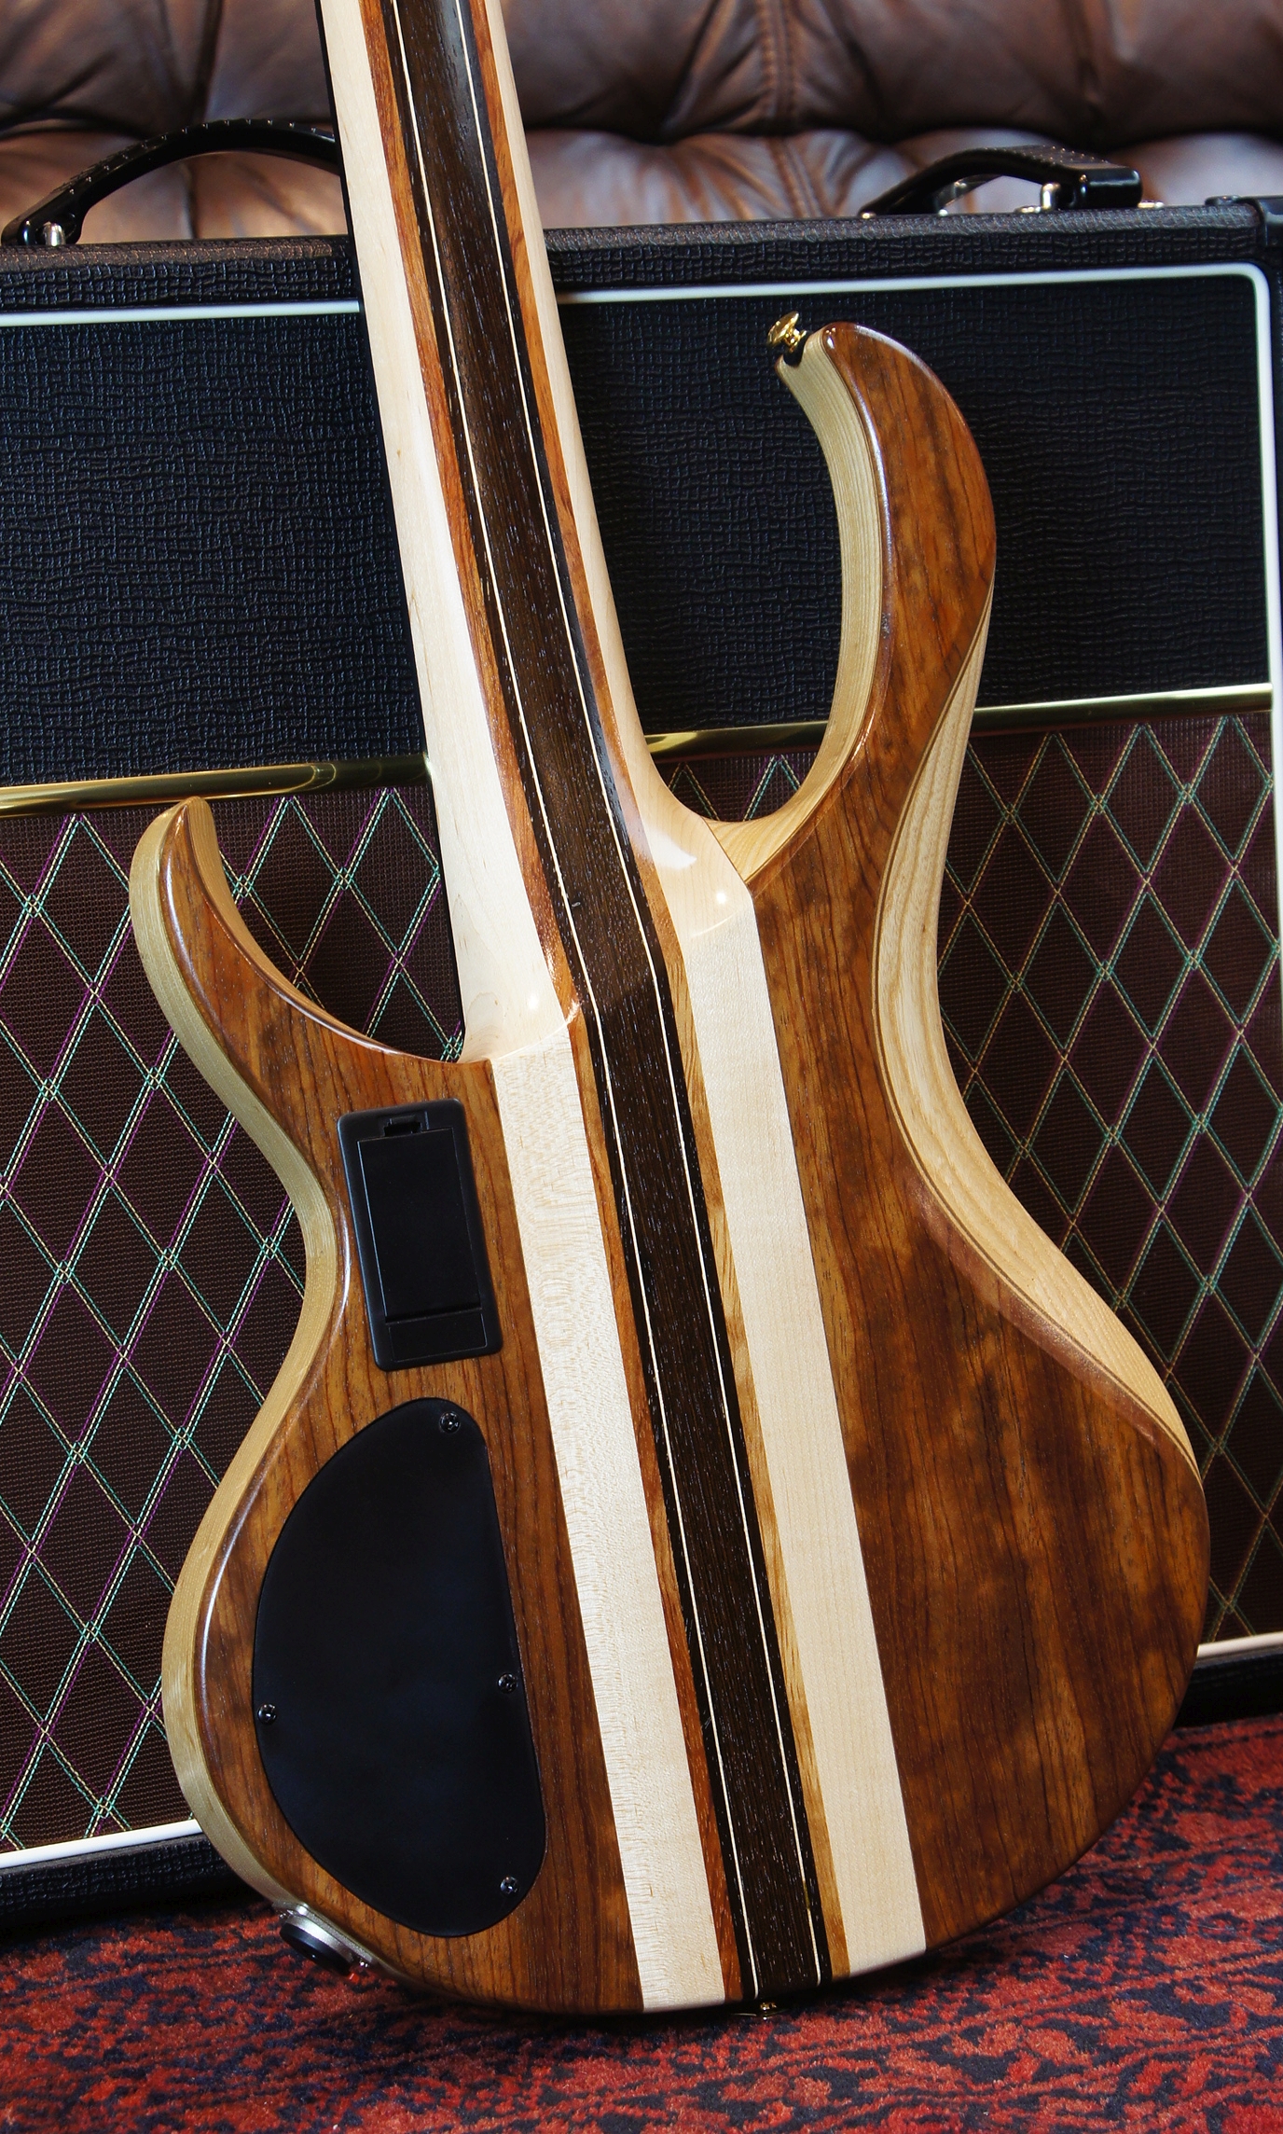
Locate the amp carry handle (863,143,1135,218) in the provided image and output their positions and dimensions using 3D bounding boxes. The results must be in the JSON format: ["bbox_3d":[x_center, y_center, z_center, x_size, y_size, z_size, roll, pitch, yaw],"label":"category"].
[{"bbox_3d":[0.134,-0.329,1.821,0.030,0.031,0.172,-6,8,-24],"label":"amp carry handle"}]

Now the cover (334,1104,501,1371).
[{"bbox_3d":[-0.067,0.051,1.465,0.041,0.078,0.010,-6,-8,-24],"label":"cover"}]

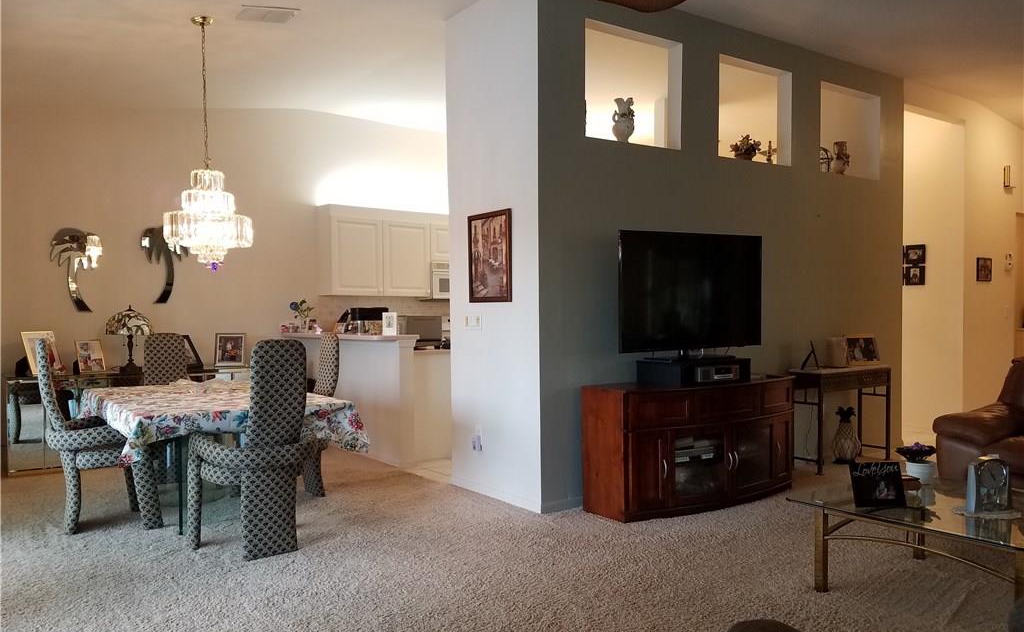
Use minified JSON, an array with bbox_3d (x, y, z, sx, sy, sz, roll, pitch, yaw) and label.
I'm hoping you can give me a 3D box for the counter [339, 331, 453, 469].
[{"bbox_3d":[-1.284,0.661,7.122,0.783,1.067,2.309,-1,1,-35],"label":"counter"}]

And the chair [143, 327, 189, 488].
[{"bbox_3d":[-2.308,0.668,5.340,0.558,1.103,0.616,-1,1,-35],"label":"chair"}]

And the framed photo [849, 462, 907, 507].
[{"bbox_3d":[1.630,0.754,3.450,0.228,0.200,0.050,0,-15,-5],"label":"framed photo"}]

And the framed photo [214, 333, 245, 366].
[{"bbox_3d":[-2.591,0.311,7.080,0.285,0.310,0.060,-1,-9,-34],"label":"framed photo"}]

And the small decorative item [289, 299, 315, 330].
[{"bbox_3d":[-2.019,-0.019,7.379,0.190,0.288,0.230,-1,1,-35],"label":"small decorative item"}]

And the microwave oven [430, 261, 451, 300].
[{"bbox_3d":[-0.632,-0.374,8.354,0.760,0.400,0.390,-1,1,-34],"label":"microwave oven"}]

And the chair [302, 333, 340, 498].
[{"bbox_3d":[-1.494,0.669,5.147,0.616,1.103,0.558,-1,1,-35],"label":"chair"}]

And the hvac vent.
[{"bbox_3d":[-1.582,-1.923,4.949,0.350,0.030,0.275,-10,6,-35],"label":"hvac vent"}]

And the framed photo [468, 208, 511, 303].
[{"bbox_3d":[-0.137,-0.390,5.133,0.030,0.600,0.525,-1,1,-37],"label":"framed photo"}]

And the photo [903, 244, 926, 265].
[{"bbox_3d":[4.098,-0.619,7.828,0.025,0.195,0.210,-1,1,-35],"label":"photo"}]

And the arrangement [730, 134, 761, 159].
[{"bbox_3d":[1.789,-1.282,5.893,0.230,0.217,0.190,-1,1,-35],"label":"arrangement"}]

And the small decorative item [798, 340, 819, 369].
[{"bbox_3d":[2.363,0.309,6.120,0.140,0.220,0.170,0,1,21],"label":"small decorative item"}]

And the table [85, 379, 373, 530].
[{"bbox_3d":[-1.827,0.855,4.745,1.180,0.770,1.880,-1,1,-34],"label":"table"}]

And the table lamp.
[{"bbox_3d":[-3.220,0.173,6.465,0.370,0.590,0.370,-1,1,-34],"label":"table lamp"}]

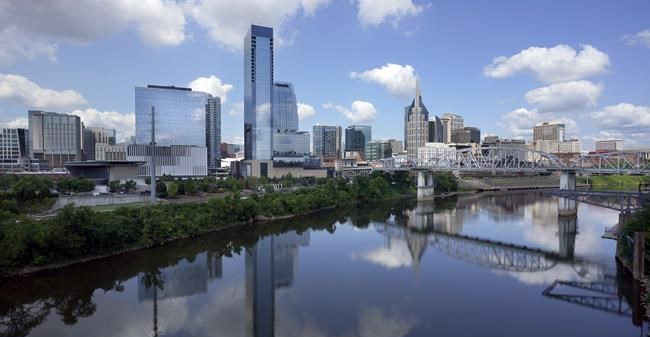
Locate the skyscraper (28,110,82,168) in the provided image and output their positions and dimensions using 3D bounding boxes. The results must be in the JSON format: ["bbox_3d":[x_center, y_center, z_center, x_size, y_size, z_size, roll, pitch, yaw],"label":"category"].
[{"bbox_3d":[-236.500,-19.000,283.790,34.000,57.000,36.000,-1,1,-45],"label":"skyscraper"}]

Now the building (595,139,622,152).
[{"bbox_3d":[732.850,-42.160,839.480,36.000,56.000,52.000,-1,1,-27],"label":"building"}]

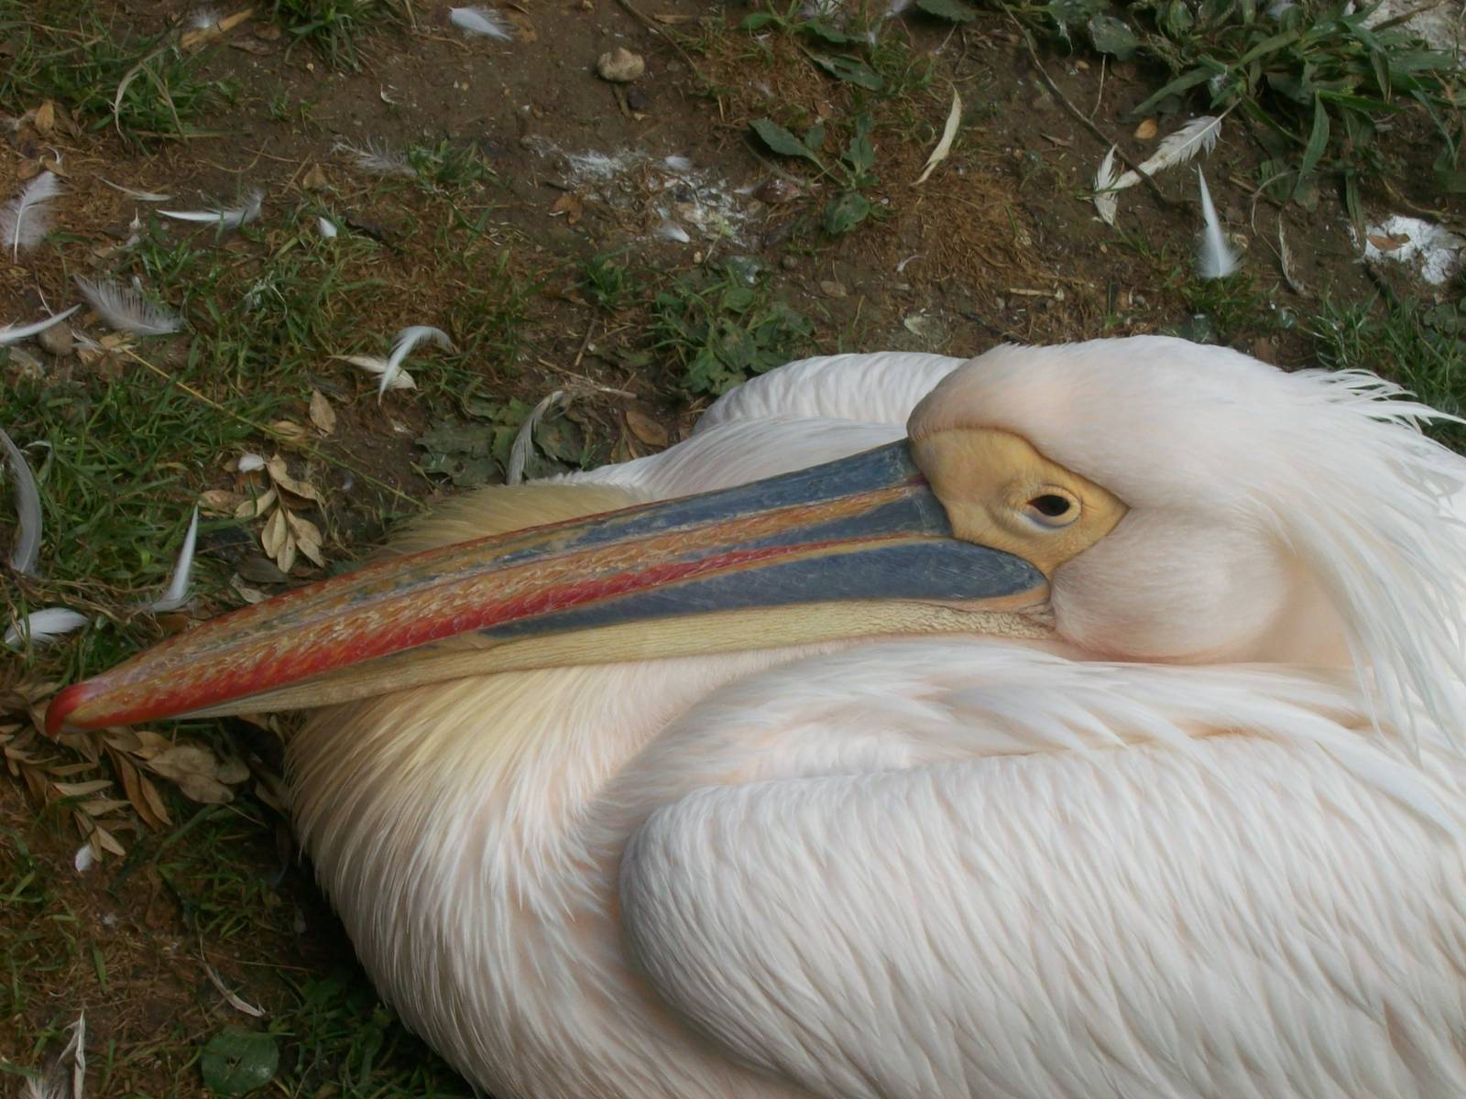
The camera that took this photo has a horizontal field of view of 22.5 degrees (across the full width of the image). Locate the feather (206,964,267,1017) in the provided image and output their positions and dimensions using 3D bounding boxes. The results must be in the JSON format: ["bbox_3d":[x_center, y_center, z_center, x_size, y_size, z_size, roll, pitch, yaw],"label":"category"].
[{"bbox_3d":[-0.221,0.196,1.625,0.039,0.010,0.007,33,57,24],"label":"feather"}]

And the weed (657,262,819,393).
[{"bbox_3d":[0.001,-0.111,1.818,0.080,0.035,0.078,0,54,0],"label":"weed"}]

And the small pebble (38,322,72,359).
[{"bbox_3d":[-0.336,-0.104,1.826,0.018,0.013,0.019,0,54,0],"label":"small pebble"}]

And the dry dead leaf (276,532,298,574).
[{"bbox_3d":[-0.211,0.000,1.745,0.008,0.008,0.027,0,54,0],"label":"dry dead leaf"}]

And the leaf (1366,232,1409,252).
[{"bbox_3d":[0.325,-0.153,1.827,0.021,0.006,0.011,8,52,6],"label":"leaf"}]

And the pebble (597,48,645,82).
[{"bbox_3d":[-0.058,-0.248,1.897,0.025,0.017,0.021,0,52,0],"label":"pebble"}]

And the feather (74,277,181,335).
[{"bbox_3d":[-0.304,-0.119,1.832,0.067,0.015,0.024,27,58,18],"label":"feather"}]

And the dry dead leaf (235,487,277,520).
[{"bbox_3d":[-0.227,-0.021,1.758,0.025,0.009,0.011,-34,61,-22],"label":"dry dead leaf"}]

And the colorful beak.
[{"bbox_3d":[-0.083,0.029,1.465,0.401,0.062,0.056,-10,51,12],"label":"colorful beak"}]

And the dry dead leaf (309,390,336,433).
[{"bbox_3d":[-0.195,-0.065,1.754,0.011,0.007,0.029,-15,54,-12],"label":"dry dead leaf"}]

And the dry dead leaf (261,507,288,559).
[{"bbox_3d":[-0.217,-0.008,1.748,0.012,0.008,0.030,3,54,2],"label":"dry dead leaf"}]

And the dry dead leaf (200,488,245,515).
[{"bbox_3d":[-0.239,-0.022,1.723,0.023,0.006,0.010,15,54,12],"label":"dry dead leaf"}]

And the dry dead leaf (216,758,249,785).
[{"bbox_3d":[-0.221,0.098,1.621,0.016,0.007,0.013,0,52,0],"label":"dry dead leaf"}]

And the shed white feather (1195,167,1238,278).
[{"bbox_3d":[0.236,-0.163,1.825,0.018,0.013,0.073,-1,52,0],"label":"shed white feather"}]

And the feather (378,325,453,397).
[{"bbox_3d":[-0.162,-0.095,1.811,0.050,0.018,0.024,-39,63,-24],"label":"feather"}]

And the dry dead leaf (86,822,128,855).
[{"bbox_3d":[-0.271,0.126,1.602,0.007,0.007,0.022,-35,60,-24],"label":"dry dead leaf"}]

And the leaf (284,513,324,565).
[{"bbox_3d":[-0.201,-0.006,1.746,0.012,0.010,0.039,-25,58,-17],"label":"leaf"}]

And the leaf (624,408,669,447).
[{"bbox_3d":[-0.042,-0.059,1.795,0.012,0.008,0.030,-35,61,-23],"label":"leaf"}]

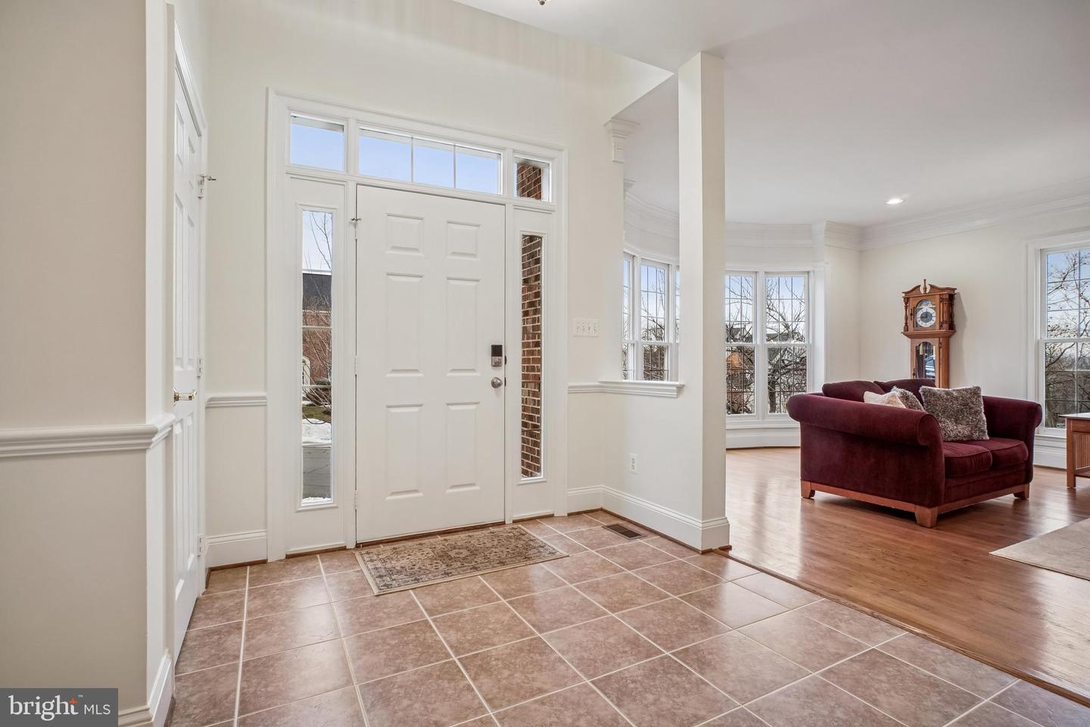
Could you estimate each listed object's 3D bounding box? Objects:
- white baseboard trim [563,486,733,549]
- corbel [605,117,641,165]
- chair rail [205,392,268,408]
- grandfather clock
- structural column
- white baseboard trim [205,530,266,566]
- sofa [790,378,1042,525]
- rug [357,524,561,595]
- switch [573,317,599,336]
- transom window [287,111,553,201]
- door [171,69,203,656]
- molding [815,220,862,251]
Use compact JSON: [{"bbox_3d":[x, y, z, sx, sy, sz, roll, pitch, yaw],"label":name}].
[{"bbox_3d":[0.606,0.964,3.051,0.560,0.160,0.950,0,0,-27],"label":"white baseboard trim"},{"bbox_3d":[0.542,-1.587,3.503,0.240,0.240,0.140,0,0,-25],"label":"corbel"},{"bbox_3d":[-1.614,0.191,2.542,0.290,0.070,0.035,0,0,-25],"label":"chair rail"},{"bbox_3d":[4.375,0.045,5.535,0.270,1.950,0.460,0,0,-28],"label":"grandfather clock"},{"bbox_3d":[0.893,-0.328,2.760,0.190,2.740,0.190,0,0,-27],"label":"structural column"},{"bbox_3d":[-1.619,0.976,2.549,0.270,0.165,0.025,0,0,-25],"label":"white baseboard trim"},{"bbox_3d":[2.833,0.591,3.741,1.730,0.880,0.910,0,0,-28],"label":"sofa"},{"bbox_3d":[-0.462,1.045,2.670,0.995,0.012,0.585,0,0,-28],"label":"rug"},{"bbox_3d":[0.293,-0.255,3.436,0.205,0.120,0.012,0,0,-25],"label":"switch"},{"bbox_3d":[-0.687,-1.244,3.003,1.610,0.300,0.090,0,0,-25],"label":"transom window"},{"bbox_3d":[-1.405,0.031,1.880,0.040,2.030,0.660,0,0,-29],"label":"door"},{"bbox_3d":[3.651,-1.589,6.028,0.740,0.260,0.130,0,0,-26],"label":"molding"}]

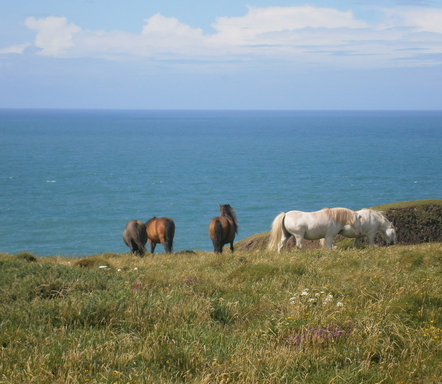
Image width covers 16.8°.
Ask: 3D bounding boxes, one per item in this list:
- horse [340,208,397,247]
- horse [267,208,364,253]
[{"bbox_3d":[3.946,1.096,43.500,2.300,1.214,0.550,0,3,-7],"label":"horse"},{"bbox_3d":[2.597,1.083,41.500,2.500,1.278,0.550,0,3,-11],"label":"horse"}]

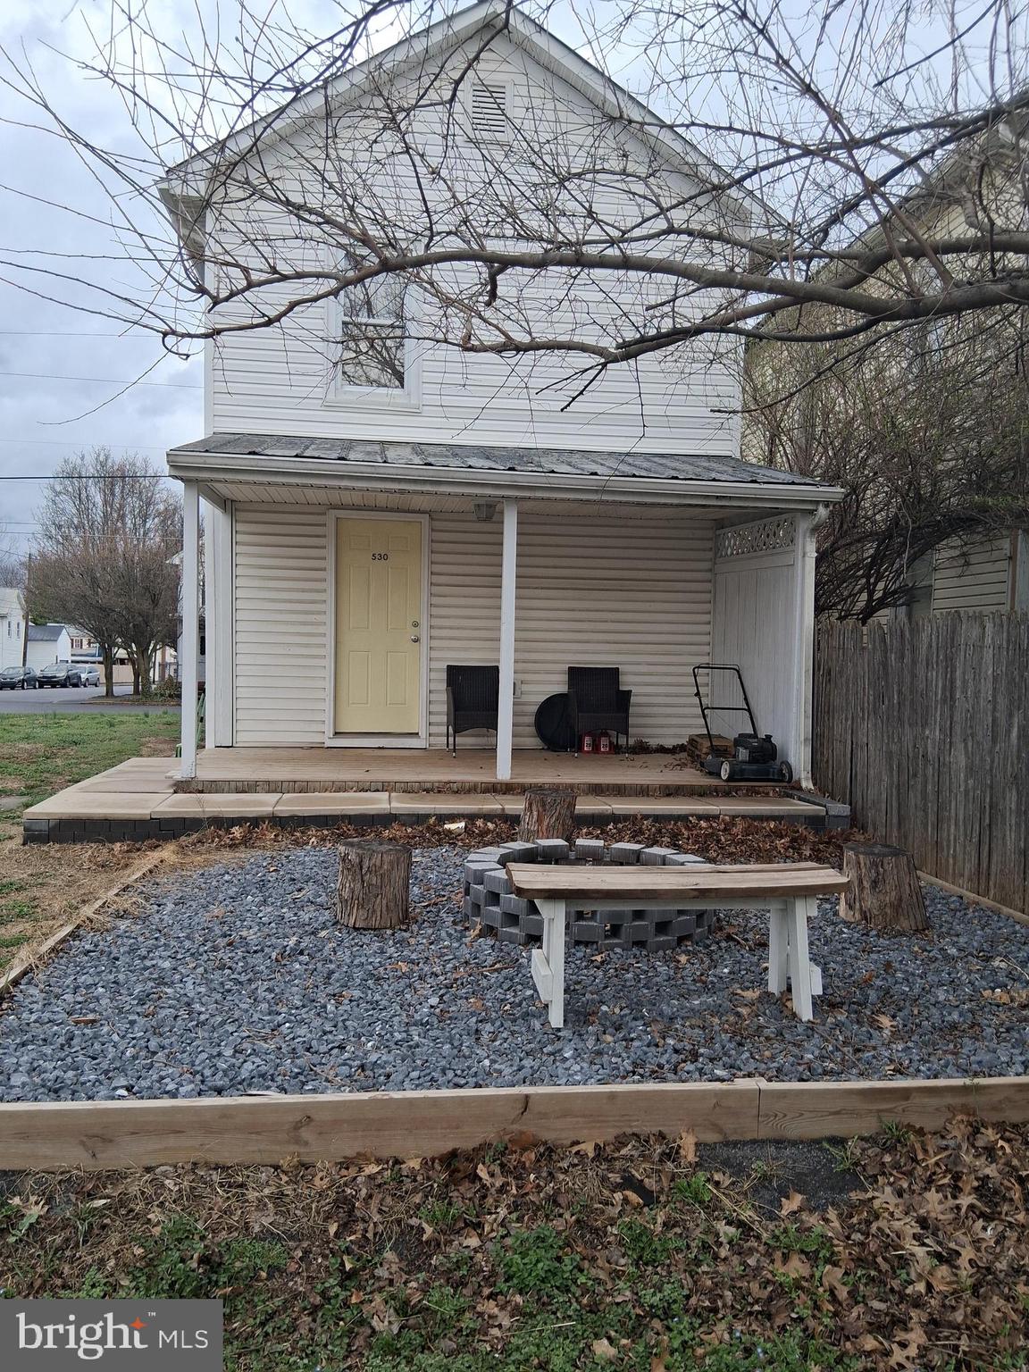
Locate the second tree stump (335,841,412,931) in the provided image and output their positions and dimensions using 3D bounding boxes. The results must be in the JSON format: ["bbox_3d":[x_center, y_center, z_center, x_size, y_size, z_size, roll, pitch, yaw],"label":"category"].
[{"bbox_3d":[-0.638,0.895,4.680,0.335,0.330,0.335,1,2,-6],"label":"second tree stump"}]

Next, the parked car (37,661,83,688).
[{"bbox_3d":[-32.492,-0.703,73.500,1.850,1.680,4.600,1,2,-6],"label":"parked car"}]

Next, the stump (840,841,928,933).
[{"bbox_3d":[1.729,0.934,4.840,0.385,0.335,0.380,1,2,-6],"label":"stump"}]

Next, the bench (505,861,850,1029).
[{"bbox_3d":[0.571,0.888,3.591,1.180,0.460,0.400,1,2,-8],"label":"bench"}]

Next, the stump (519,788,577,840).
[{"bbox_3d":[0.206,0.838,6.300,0.350,0.375,0.350,1,2,-6],"label":"stump"}]

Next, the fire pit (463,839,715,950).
[{"bbox_3d":[0.351,0.952,4.850,1.180,0.250,1.180,1,2,-6],"label":"fire pit"}]

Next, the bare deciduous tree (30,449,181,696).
[{"bbox_3d":[-18.798,-5.267,48.000,7.000,11.300,6.800,1,2,-6],"label":"bare deciduous tree"}]

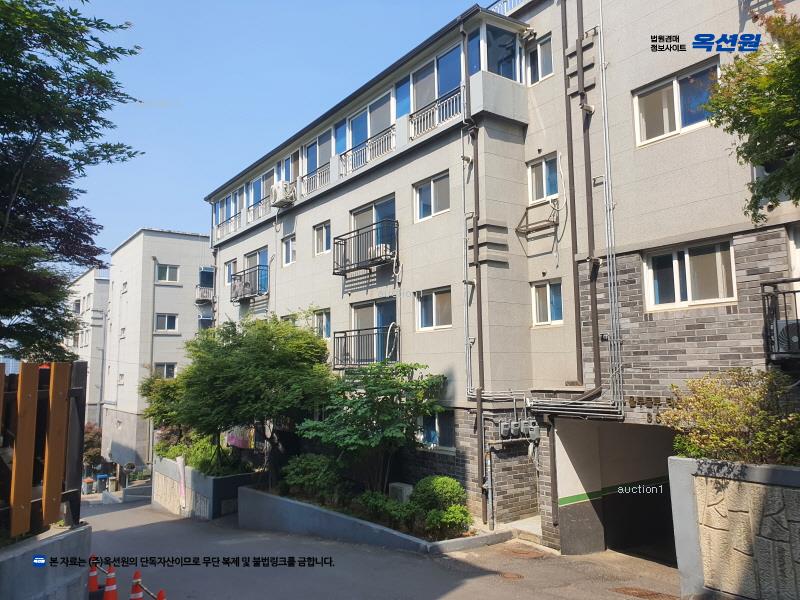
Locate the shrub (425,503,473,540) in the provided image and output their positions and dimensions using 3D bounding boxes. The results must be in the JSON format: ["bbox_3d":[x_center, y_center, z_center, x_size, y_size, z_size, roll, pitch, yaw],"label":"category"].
[{"bbox_3d":[0.948,4.282,11.750,0.780,0.580,0.820,4,-8,-36],"label":"shrub"}]

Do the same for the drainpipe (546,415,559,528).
[{"bbox_3d":[2.905,3.210,11.351,0.130,2.058,0.120,4,-8,-36],"label":"drainpipe"}]

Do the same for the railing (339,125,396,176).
[{"bbox_3d":[-0.922,-4.102,16.756,0.120,0.660,2.800,4,-8,-36],"label":"railing"}]

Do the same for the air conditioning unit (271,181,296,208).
[{"bbox_3d":[-4.094,-3.647,20.630,0.350,0.660,0.780,4,-8,-36],"label":"air conditioning unit"}]

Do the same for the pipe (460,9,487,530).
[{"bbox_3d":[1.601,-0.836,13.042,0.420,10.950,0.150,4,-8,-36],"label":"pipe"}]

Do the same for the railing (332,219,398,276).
[{"bbox_3d":[-0.976,-1.390,16.692,0.420,1.100,2.700,4,-8,-36],"label":"railing"}]

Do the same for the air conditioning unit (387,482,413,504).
[{"bbox_3d":[0.031,4.872,14.869,0.290,0.560,0.572,4,-8,-36],"label":"air conditioning unit"}]

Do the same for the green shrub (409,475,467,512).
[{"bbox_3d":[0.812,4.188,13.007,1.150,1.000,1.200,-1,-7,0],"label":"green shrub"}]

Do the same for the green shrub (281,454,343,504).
[{"bbox_3d":[-2.322,4.596,15.767,1.450,1.350,1.650,4,-8,-36],"label":"green shrub"}]

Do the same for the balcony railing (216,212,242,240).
[{"bbox_3d":[-7.389,-3.145,25.957,0.080,0.701,2.928,4,-8,-36],"label":"balcony railing"}]

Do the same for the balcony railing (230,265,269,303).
[{"bbox_3d":[-5.841,-0.581,23.330,0.420,1.090,2.780,4,-8,-36],"label":"balcony railing"}]

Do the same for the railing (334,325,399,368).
[{"bbox_3d":[-0.946,1.351,16.373,0.420,1.080,2.700,4,-8,-36],"label":"railing"}]

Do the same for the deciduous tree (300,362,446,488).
[{"bbox_3d":[-0.687,3.201,14.497,3.000,3.450,3.600,4,-8,-36],"label":"deciduous tree"}]

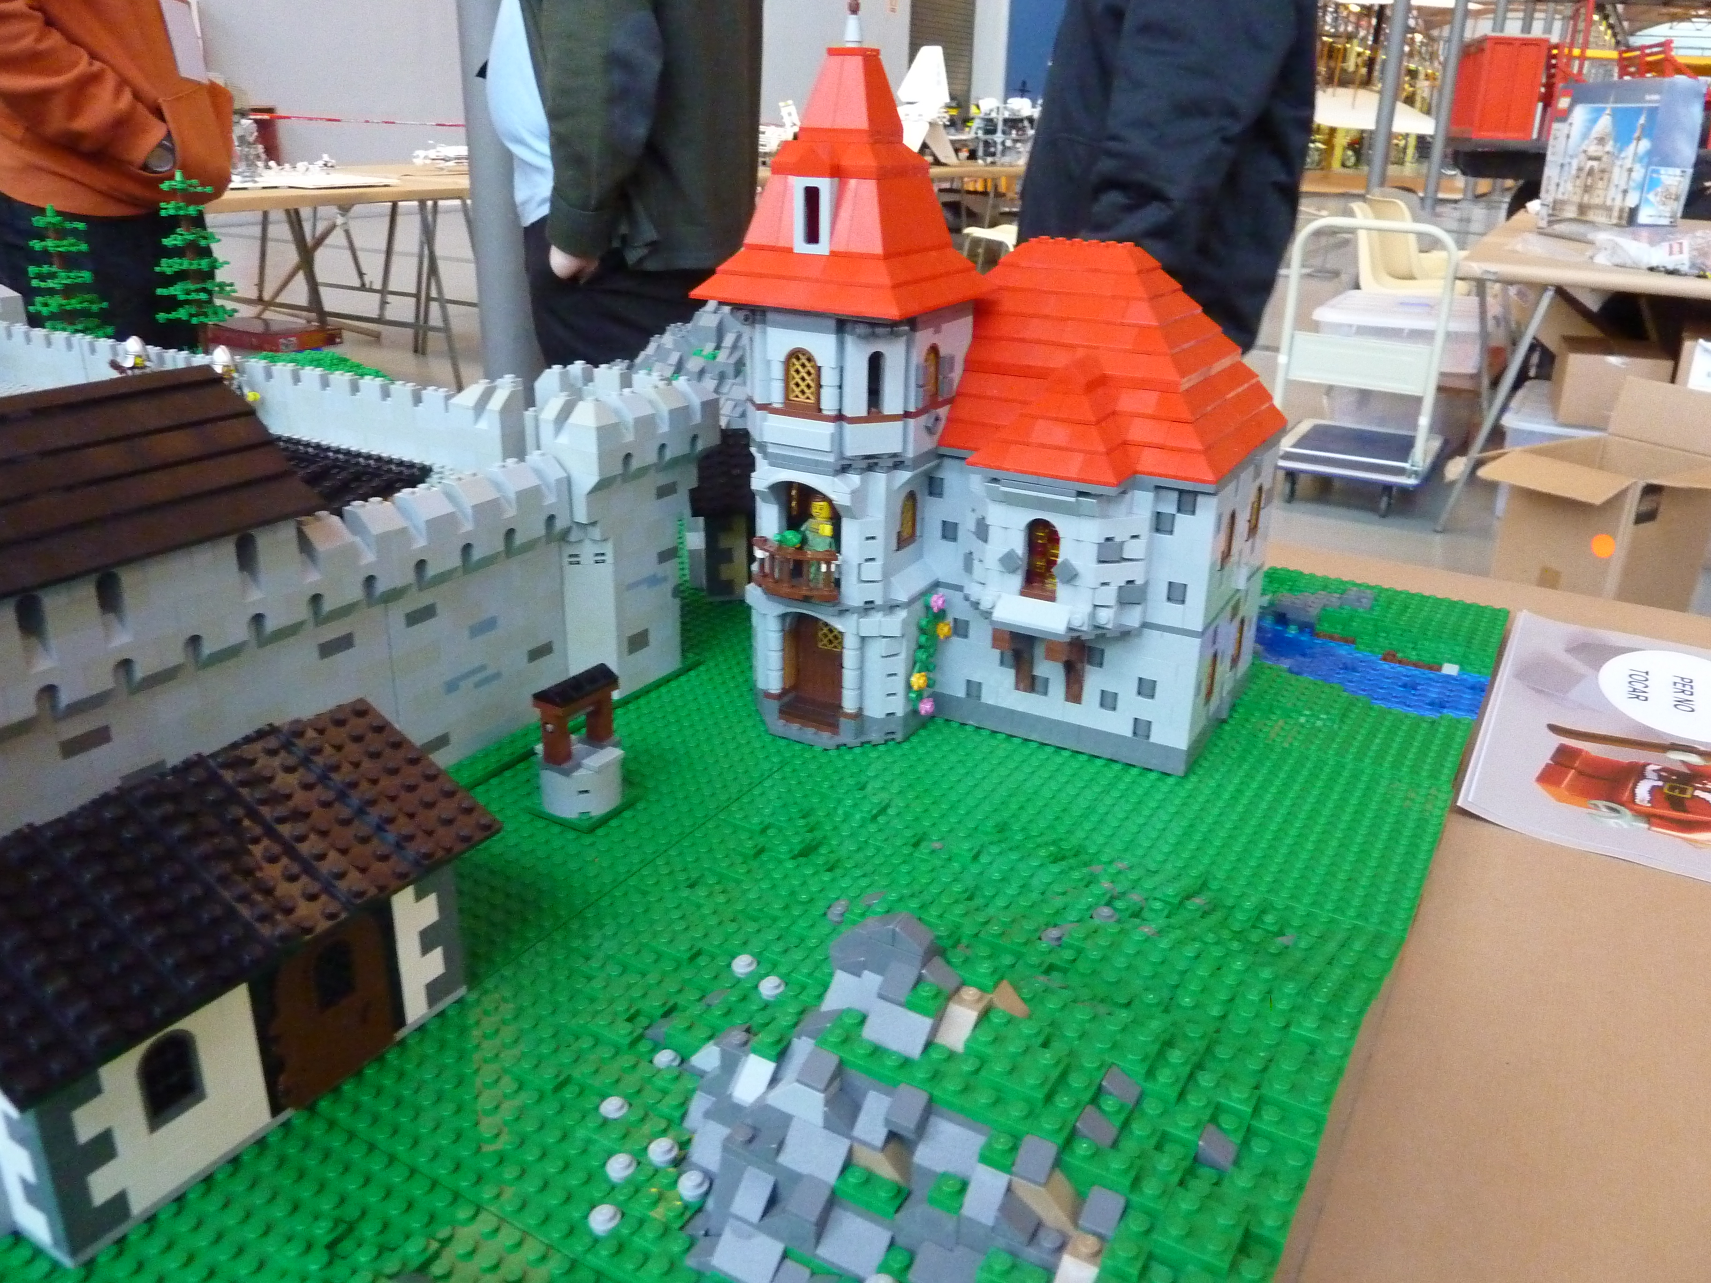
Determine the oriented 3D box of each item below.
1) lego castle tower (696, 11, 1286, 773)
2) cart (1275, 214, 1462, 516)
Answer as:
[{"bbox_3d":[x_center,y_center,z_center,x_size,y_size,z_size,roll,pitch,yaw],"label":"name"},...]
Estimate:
[{"bbox_3d":[0.071,-0.116,0.560,0.219,0.310,0.207,13,25,28],"label":"lego castle tower"},{"bbox_3d":[1.618,-0.876,3.870,0.467,0.866,0.710,12,24,26],"label":"cart"}]

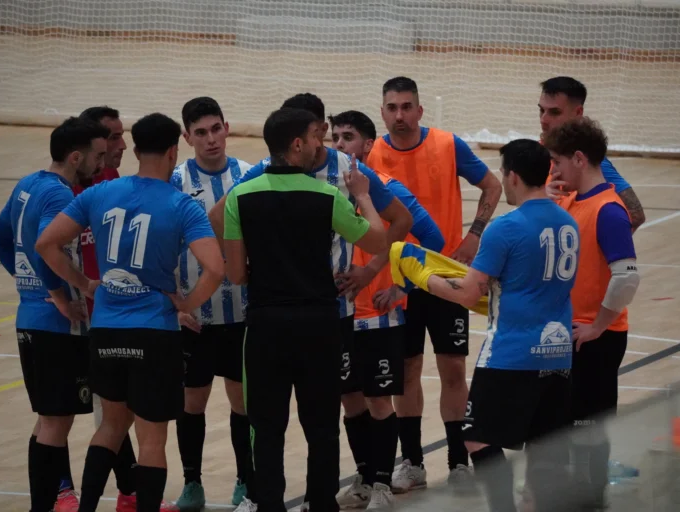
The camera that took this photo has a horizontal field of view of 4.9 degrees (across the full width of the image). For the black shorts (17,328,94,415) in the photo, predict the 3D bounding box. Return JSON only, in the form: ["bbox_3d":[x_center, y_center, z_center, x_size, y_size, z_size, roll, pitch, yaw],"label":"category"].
[{"bbox_3d":[-1.201,0.478,33.800,0.300,0.400,0.370,-5,11,-26],"label":"black shorts"}]

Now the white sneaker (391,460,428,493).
[{"bbox_3d":[0.291,0.956,34.600,0.110,0.120,0.290,5,11,26],"label":"white sneaker"}]

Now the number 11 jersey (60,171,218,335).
[{"bbox_3d":[-0.834,-0.012,33.200,0.590,0.660,0.320,3,6,22],"label":"number 11 jersey"}]

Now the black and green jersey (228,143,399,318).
[{"bbox_3d":[-0.175,-0.070,33.900,0.630,0.650,0.330,0,10,0],"label":"black and green jersey"}]

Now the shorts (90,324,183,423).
[{"bbox_3d":[-0.847,0.481,33.400,0.400,0.410,0.290,4,11,20],"label":"shorts"}]

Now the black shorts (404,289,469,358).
[{"bbox_3d":[0.382,0.234,35.050,0.380,0.420,0.280,2,6,12],"label":"black shorts"}]

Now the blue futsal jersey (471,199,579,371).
[{"bbox_3d":[0.752,0.116,32.500,0.330,0.680,0.500,6,8,42],"label":"blue futsal jersey"}]

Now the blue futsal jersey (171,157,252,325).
[{"bbox_3d":[-0.538,-0.067,34.400,0.480,0.720,0.290,0,6,-12],"label":"blue futsal jersey"}]

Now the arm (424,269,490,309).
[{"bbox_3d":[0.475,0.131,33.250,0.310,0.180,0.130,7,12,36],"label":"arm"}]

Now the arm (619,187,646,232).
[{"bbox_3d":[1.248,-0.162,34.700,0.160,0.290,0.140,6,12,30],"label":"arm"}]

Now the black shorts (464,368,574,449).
[{"bbox_3d":[0.723,0.582,32.500,0.360,0.420,0.400,6,8,42],"label":"black shorts"}]

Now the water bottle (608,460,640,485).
[{"bbox_3d":[1.173,0.959,35.452,0.310,0.090,0.090,1,6,2],"label":"water bottle"}]

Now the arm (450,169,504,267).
[{"bbox_3d":[0.597,-0.168,35.050,0.220,0.410,0.180,2,6,10],"label":"arm"}]

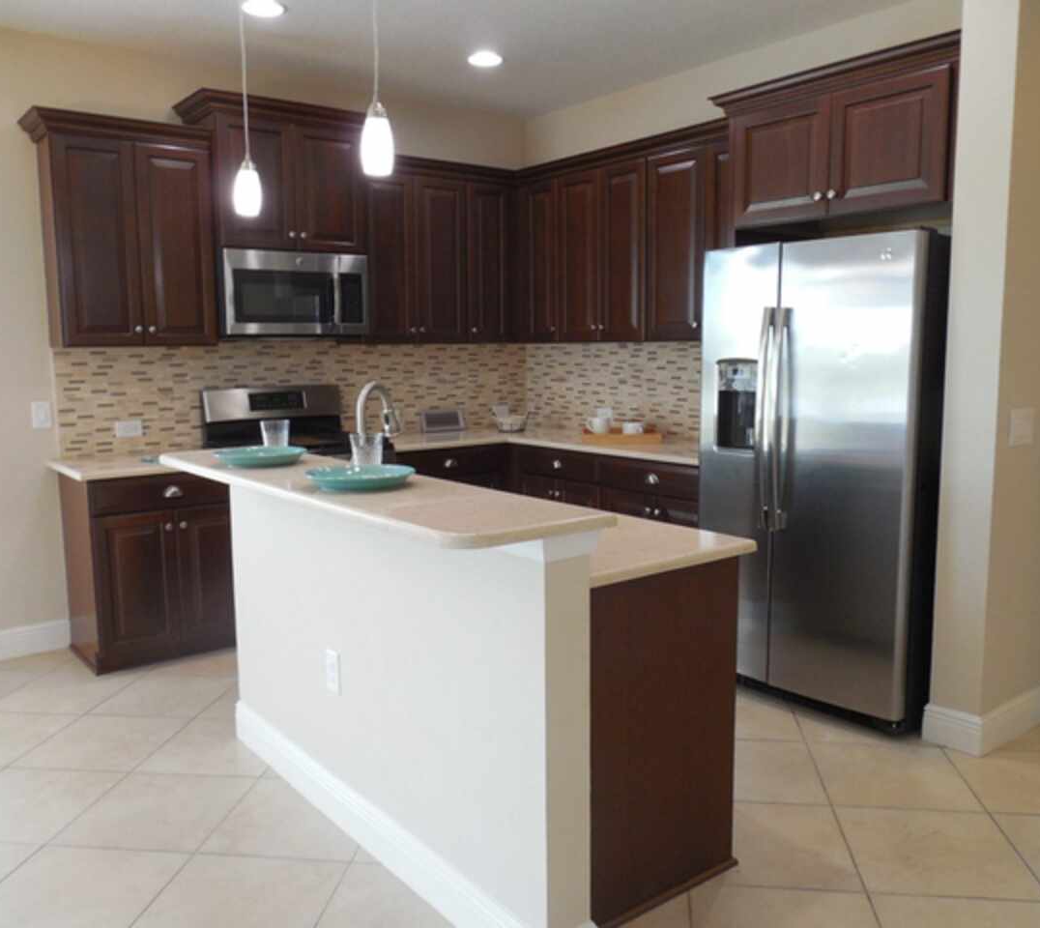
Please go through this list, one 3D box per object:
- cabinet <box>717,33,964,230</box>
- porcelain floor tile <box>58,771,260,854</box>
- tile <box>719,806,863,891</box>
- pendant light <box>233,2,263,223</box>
[{"bbox_3d":[1.417,-1.250,3.597,0.640,0.550,1.040,-7,10,-38],"label":"cabinet"},{"bbox_3d":[-1.115,1.075,2.774,0.456,0.010,0.456,0,7,7],"label":"porcelain floor tile"},{"bbox_3d":[0.706,1.087,2.568,0.457,0.010,0.457,0,8,7],"label":"tile"},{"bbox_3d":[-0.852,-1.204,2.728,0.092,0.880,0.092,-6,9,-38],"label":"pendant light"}]

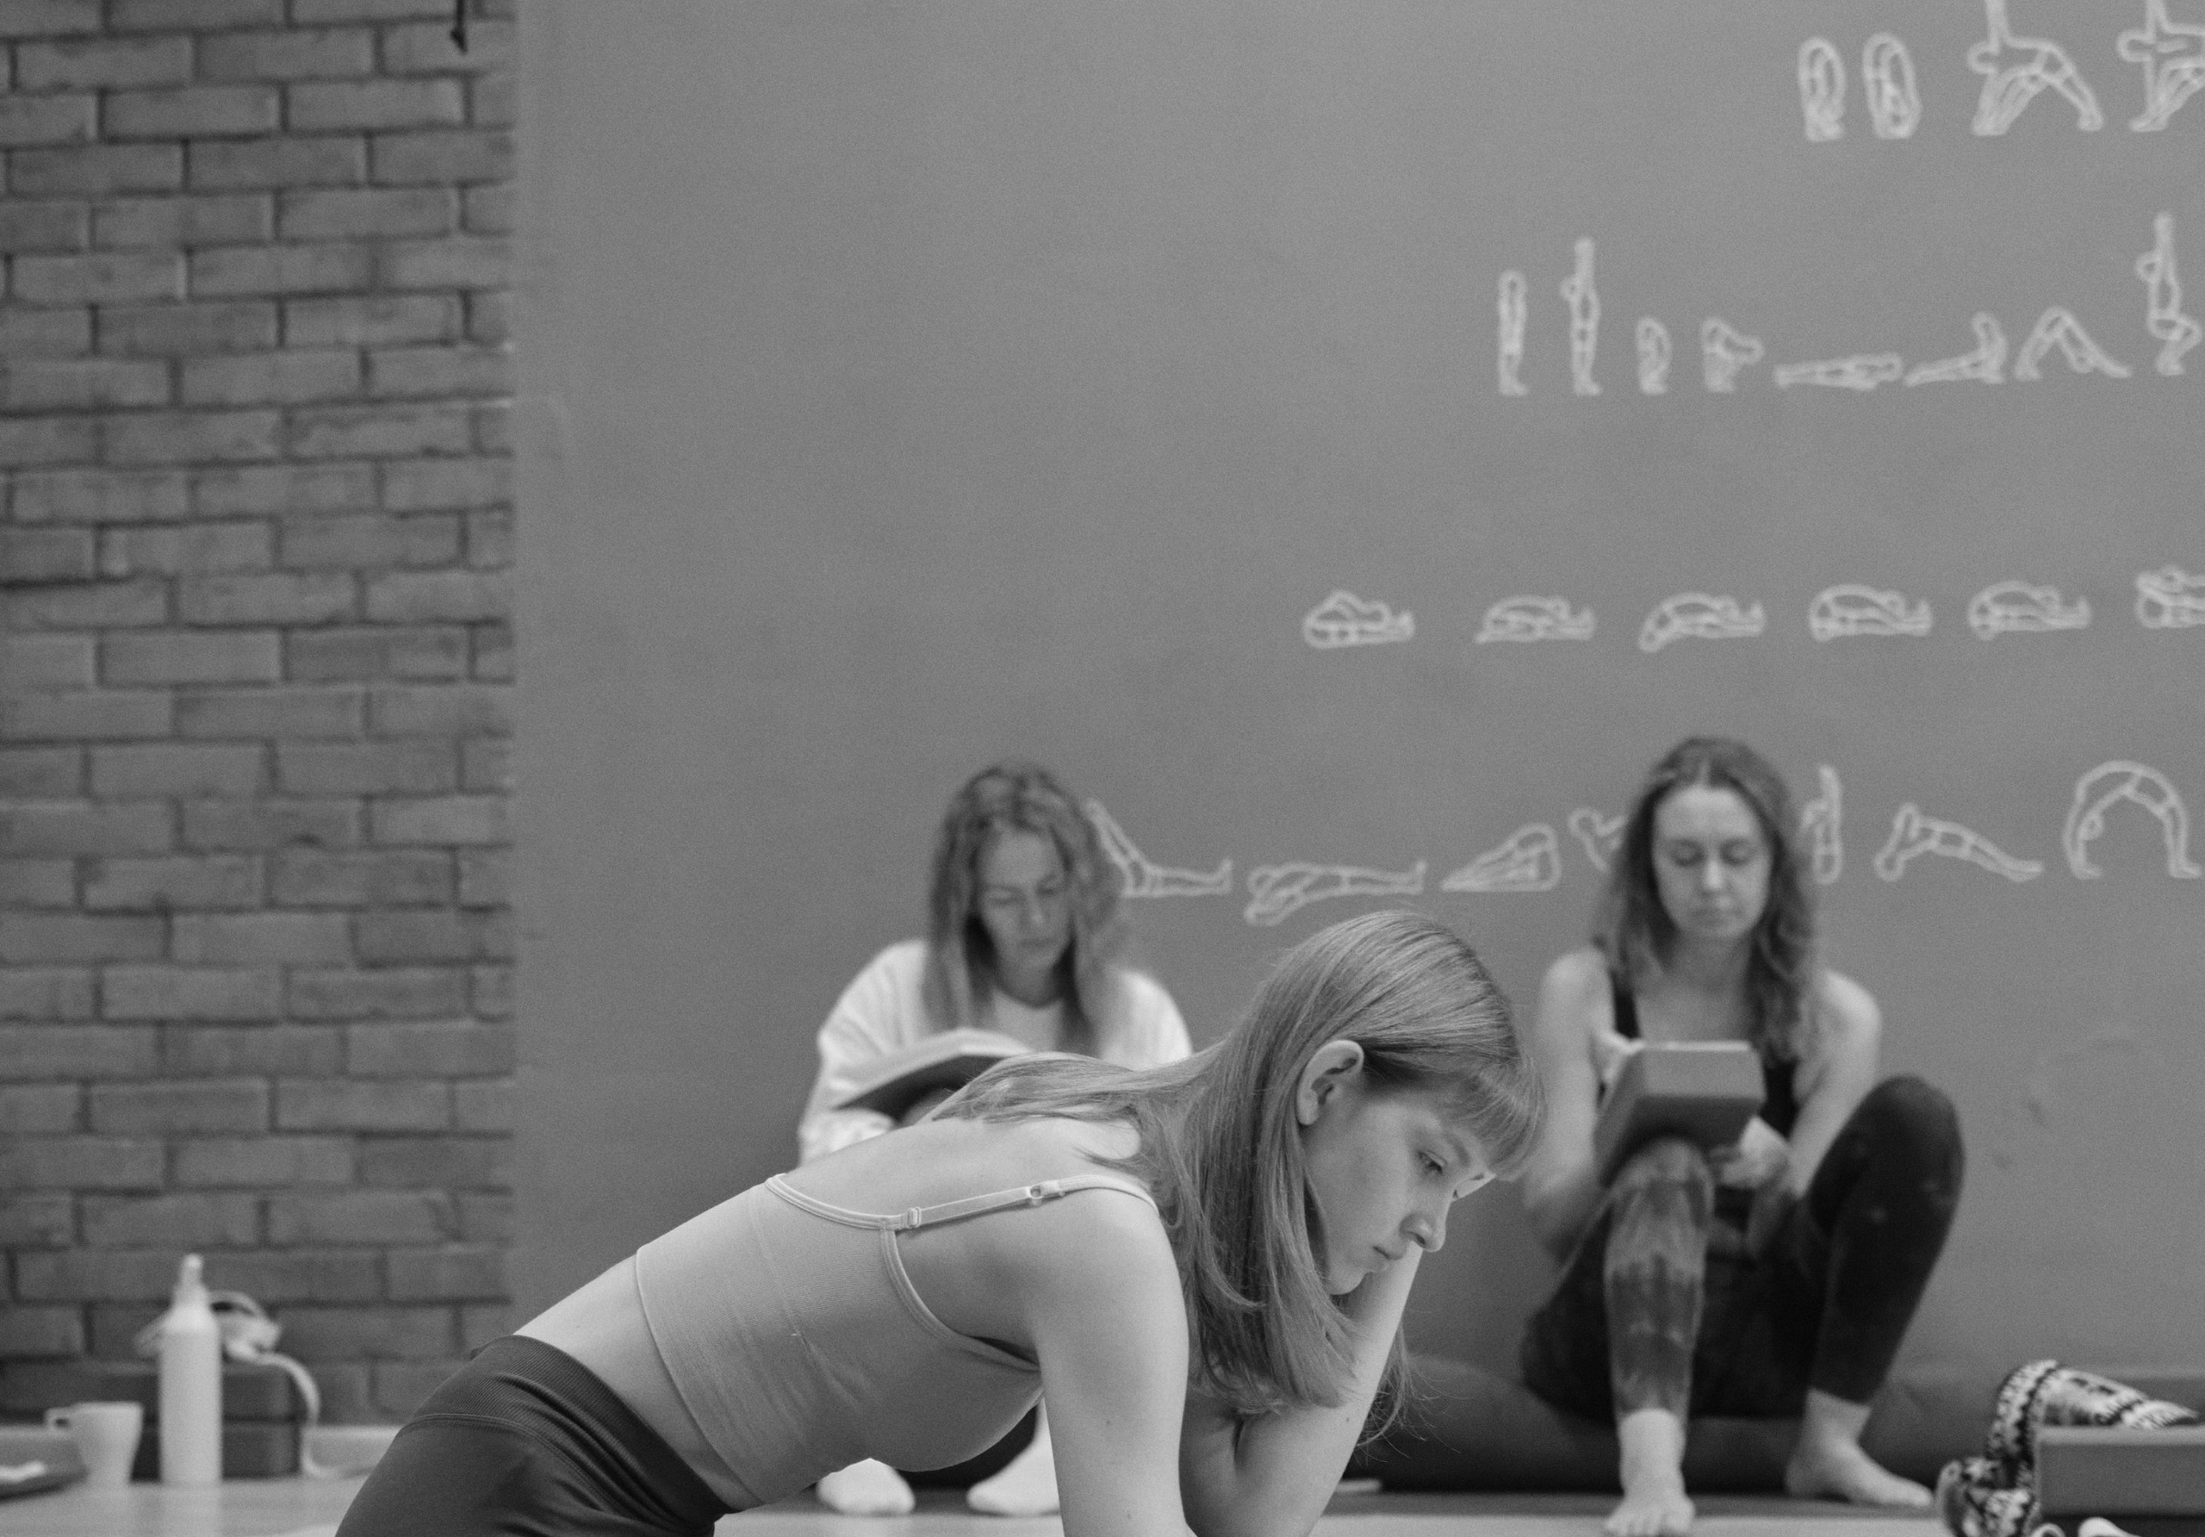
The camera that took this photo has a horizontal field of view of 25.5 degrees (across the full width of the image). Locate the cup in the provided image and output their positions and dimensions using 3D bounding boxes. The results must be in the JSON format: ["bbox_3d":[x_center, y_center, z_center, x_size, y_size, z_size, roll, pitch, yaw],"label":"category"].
[{"bbox_3d":[-1.154,0.773,5.573,0.110,0.095,0.080,-1,-4,0],"label":"cup"}]

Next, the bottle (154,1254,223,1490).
[{"bbox_3d":[-1.046,0.689,5.580,0.071,0.262,0.071,-1,-4,0],"label":"bottle"}]

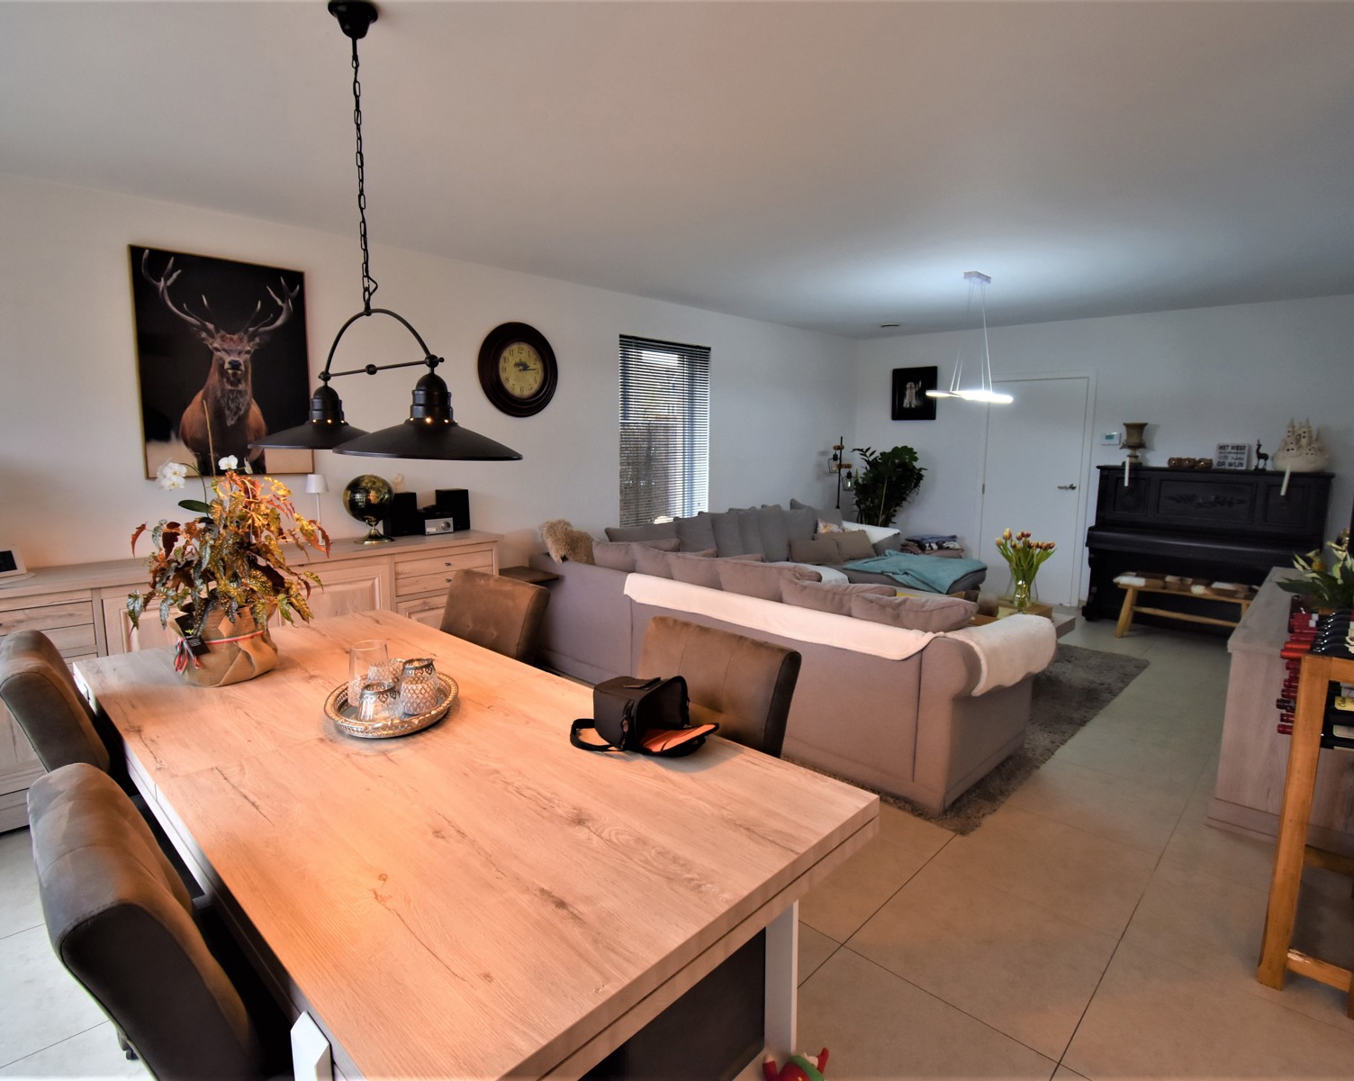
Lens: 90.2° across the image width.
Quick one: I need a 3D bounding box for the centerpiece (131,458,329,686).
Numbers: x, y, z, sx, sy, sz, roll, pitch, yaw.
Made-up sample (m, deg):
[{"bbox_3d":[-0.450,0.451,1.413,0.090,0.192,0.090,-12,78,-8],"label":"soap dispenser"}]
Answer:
[{"bbox_3d":[-1.344,0.122,2.147,0.500,0.620,0.500,0,9,-2],"label":"centerpiece"}]

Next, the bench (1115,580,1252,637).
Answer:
[{"bbox_3d":[3.864,0.594,5.121,0.300,0.440,0.920,-7,11,-42],"label":"bench"}]

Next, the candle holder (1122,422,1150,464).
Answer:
[{"bbox_3d":[3.820,-0.777,5.637,0.220,0.360,0.220,8,12,43],"label":"candle holder"}]

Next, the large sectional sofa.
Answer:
[{"bbox_3d":[1.244,0.405,4.774,3.050,0.870,3.250,8,12,43],"label":"large sectional sofa"}]

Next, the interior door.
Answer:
[{"bbox_3d":[3.412,-0.478,6.508,0.865,2.090,0.060,9,12,44],"label":"interior door"}]

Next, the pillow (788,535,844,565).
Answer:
[{"bbox_3d":[1.226,0.096,6.000,0.480,0.280,0.150,1,-10,1],"label":"pillow"}]

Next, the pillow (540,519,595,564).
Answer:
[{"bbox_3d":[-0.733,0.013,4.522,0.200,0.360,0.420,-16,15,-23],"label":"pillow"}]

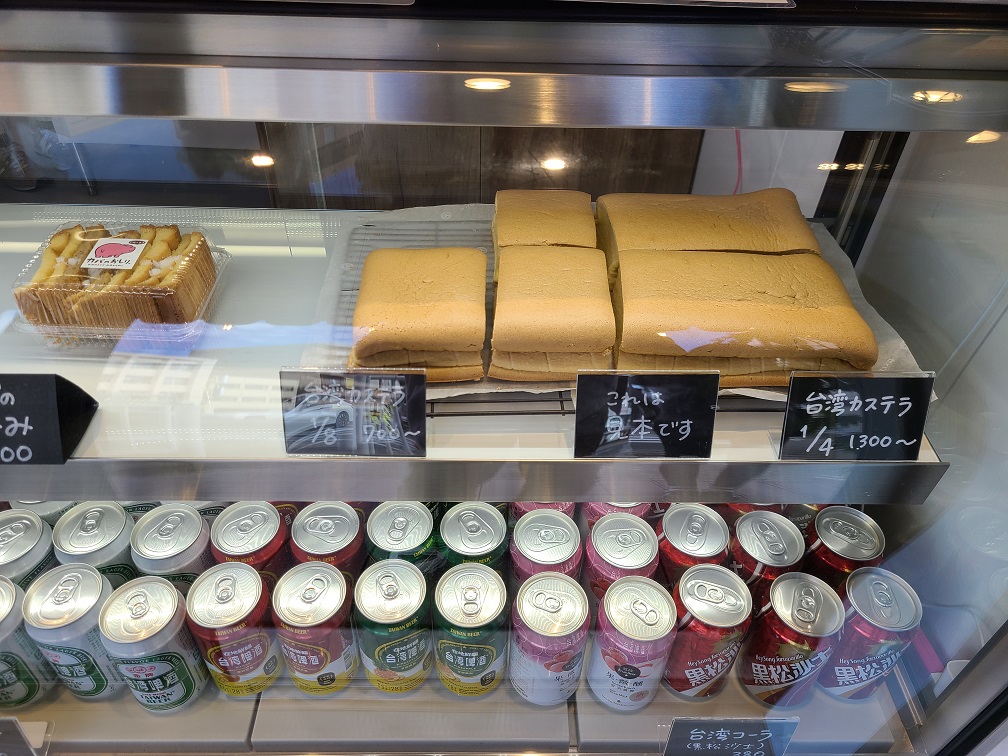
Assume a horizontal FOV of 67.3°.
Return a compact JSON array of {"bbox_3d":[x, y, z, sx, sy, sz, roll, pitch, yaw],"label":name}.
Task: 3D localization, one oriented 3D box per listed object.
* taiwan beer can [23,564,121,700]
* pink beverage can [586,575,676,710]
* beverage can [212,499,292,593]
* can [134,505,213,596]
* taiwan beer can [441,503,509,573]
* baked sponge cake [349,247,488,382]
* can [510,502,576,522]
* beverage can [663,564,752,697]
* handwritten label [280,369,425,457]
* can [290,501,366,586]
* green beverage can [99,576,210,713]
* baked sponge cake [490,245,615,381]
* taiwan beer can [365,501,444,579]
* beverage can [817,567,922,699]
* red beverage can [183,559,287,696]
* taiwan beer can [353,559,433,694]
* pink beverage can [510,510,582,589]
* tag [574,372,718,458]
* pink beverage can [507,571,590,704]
[{"bbox_3d":[-0.357,0.222,0.652,0.066,0.122,0.066,1,41,-1],"label":"taiwan beer can"},{"bbox_3d":[0.110,0.231,0.655,0.066,0.116,0.066,1,41,-1],"label":"pink beverage can"},{"bbox_3d":[-0.229,0.176,0.706,0.066,0.116,0.066,1,41,-1],"label":"beverage can"},{"bbox_3d":[-0.296,0.177,0.702,0.066,0.118,0.066,1,42,-1],"label":"can"},{"bbox_3d":[-0.028,0.177,0.712,0.066,0.118,0.066,1,42,-1],"label":"taiwan beer can"},{"bbox_3d":[-0.065,-0.051,0.598,0.100,0.054,0.104,1,41,-1],"label":"baked sponge cake"},{"bbox_3d":[0.035,0.139,0.756,0.066,0.118,0.066,1,42,-1],"label":"can"},{"bbox_3d":[0.174,0.224,0.665,0.066,0.116,0.066,1,41,-1],"label":"beverage can"},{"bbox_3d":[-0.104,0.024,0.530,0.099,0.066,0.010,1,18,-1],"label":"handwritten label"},{"bbox_3d":[-0.158,0.177,0.708,0.066,0.122,0.066,1,41,-1],"label":"can"},{"bbox_3d":[-0.292,0.230,0.644,0.066,0.122,0.066,1,41,-1],"label":"green beverage can"},{"bbox_3d":[0.037,-0.055,0.610,0.092,0.042,0.130,1,42,-1],"label":"baked sponge cake"},{"bbox_3d":[-0.093,0.174,0.713,0.066,0.118,0.066,1,42,-1],"label":"taiwan beer can"},{"bbox_3d":[0.314,0.227,0.666,0.066,0.116,0.066,1,41,-1],"label":"beverage can"},{"bbox_3d":[-0.228,0.221,0.655,0.066,0.116,0.066,1,41,-1],"label":"red beverage can"},{"bbox_3d":[-0.093,0.220,0.660,0.066,0.122,0.066,1,41,-1],"label":"taiwan beer can"},{"bbox_3d":[0.037,0.184,0.707,0.066,0.116,0.066,1,41,-1],"label":"pink beverage can"},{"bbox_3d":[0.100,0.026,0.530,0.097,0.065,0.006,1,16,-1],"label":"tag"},{"bbox_3d":[0.038,0.228,0.654,0.066,0.122,0.066,1,41,-1],"label":"pink beverage can"}]

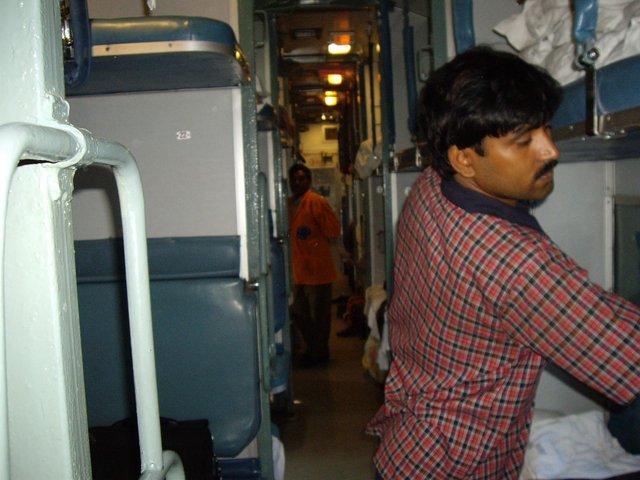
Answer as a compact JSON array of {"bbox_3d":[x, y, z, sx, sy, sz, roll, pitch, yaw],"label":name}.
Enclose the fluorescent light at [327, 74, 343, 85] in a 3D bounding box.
[{"bbox_3d":[0.145,-1.584,6.934,0.160,0.070,0.380,-2,5,0],"label":"fluorescent light"}]

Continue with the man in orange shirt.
[{"bbox_3d":[-0.051,0.205,5.947,0.500,1.680,0.340,2,7,42],"label":"man in orange shirt"}]

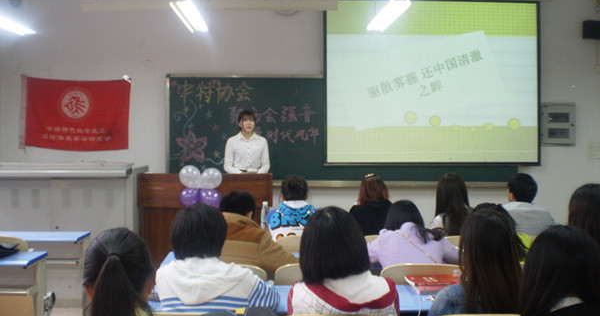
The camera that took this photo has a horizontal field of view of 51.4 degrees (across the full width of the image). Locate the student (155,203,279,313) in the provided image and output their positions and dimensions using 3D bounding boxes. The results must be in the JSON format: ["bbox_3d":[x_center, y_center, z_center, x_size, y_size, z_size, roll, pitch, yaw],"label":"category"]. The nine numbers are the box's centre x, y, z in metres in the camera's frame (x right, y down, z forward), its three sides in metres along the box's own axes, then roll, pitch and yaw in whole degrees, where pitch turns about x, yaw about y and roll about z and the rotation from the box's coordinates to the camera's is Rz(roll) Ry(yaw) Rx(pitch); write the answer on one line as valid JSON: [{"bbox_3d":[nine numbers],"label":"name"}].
[{"bbox_3d":[-0.328,0.763,2.630,0.480,1.170,0.700,0,1,-3],"label":"student"}]

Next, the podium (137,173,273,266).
[{"bbox_3d":[-0.833,0.662,5.660,1.170,1.060,0.650,0,1,-3],"label":"podium"}]

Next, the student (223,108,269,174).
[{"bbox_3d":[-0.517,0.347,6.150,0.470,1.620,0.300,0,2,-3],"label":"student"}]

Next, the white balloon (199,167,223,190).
[{"bbox_3d":[-0.744,0.174,5.260,0.185,0.185,0.185,0,1,-3],"label":"white balloon"}]

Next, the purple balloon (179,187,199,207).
[{"bbox_3d":[-0.941,0.349,5.350,0.185,0.190,0.185,0,2,-3],"label":"purple balloon"}]

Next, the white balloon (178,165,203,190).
[{"bbox_3d":[-0.924,0.163,5.260,0.185,0.195,0.185,0,1,-3],"label":"white balloon"}]

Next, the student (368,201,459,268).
[{"bbox_3d":[0.629,0.781,3.660,0.510,1.110,0.720,0,1,-3],"label":"student"}]

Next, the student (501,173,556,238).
[{"bbox_3d":[1.471,0.706,4.300,0.460,1.230,0.680,0,2,-13],"label":"student"}]

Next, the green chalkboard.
[{"bbox_3d":[0.498,-0.307,7.060,4.020,1.280,0.060,0,2,-3],"label":"green chalkboard"}]

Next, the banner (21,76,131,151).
[{"bbox_3d":[-2.484,-0.493,6.920,1.210,0.840,0.030,0,1,-3],"label":"banner"}]

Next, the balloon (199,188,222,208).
[{"bbox_3d":[-0.759,0.349,5.350,0.190,0.190,0.190,0,2,-3],"label":"balloon"}]

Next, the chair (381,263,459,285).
[{"bbox_3d":[0.665,0.938,3.500,0.430,0.800,0.480,0,1,-3],"label":"chair"}]

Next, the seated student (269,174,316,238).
[{"bbox_3d":[-0.055,0.724,4.680,0.450,1.200,0.700,0,1,-3],"label":"seated student"}]

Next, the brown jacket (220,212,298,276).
[{"bbox_3d":[-0.280,0.577,3.580,0.540,0.600,0.450,0,1,3],"label":"brown jacket"}]

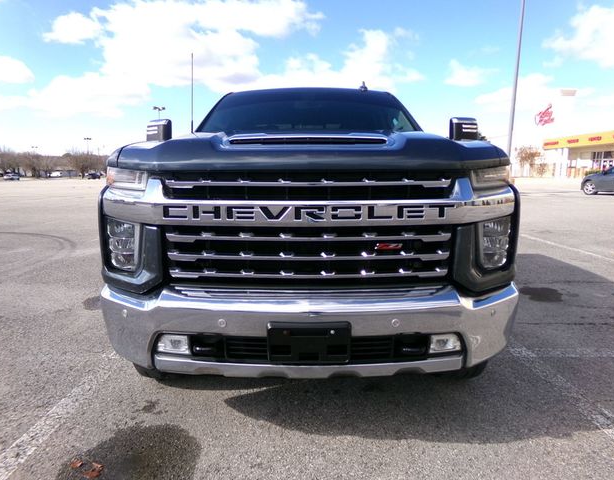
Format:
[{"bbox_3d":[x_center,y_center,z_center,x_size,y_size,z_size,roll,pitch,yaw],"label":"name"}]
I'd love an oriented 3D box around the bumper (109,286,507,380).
[{"bbox_3d":[0.013,0.340,1.985,1.980,0.335,0.420,0,9,1],"label":"bumper"}]

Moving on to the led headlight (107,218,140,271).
[{"bbox_3d":[-0.840,0.027,1.997,0.170,0.245,0.130,2,9,13],"label":"led headlight"}]

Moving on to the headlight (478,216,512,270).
[{"bbox_3d":[0.855,0.014,2.016,0.170,0.245,0.130,-2,9,-11],"label":"headlight"}]

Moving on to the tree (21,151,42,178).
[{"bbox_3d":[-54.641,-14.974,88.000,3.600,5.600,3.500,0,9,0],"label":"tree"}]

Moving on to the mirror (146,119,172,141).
[{"bbox_3d":[-1.127,-0.734,3.326,0.200,0.320,0.150,0,9,1],"label":"mirror"}]

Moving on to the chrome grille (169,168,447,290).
[{"bbox_3d":[0.008,-0.043,1.845,1.180,0.480,0.130,0,9,1],"label":"chrome grille"}]

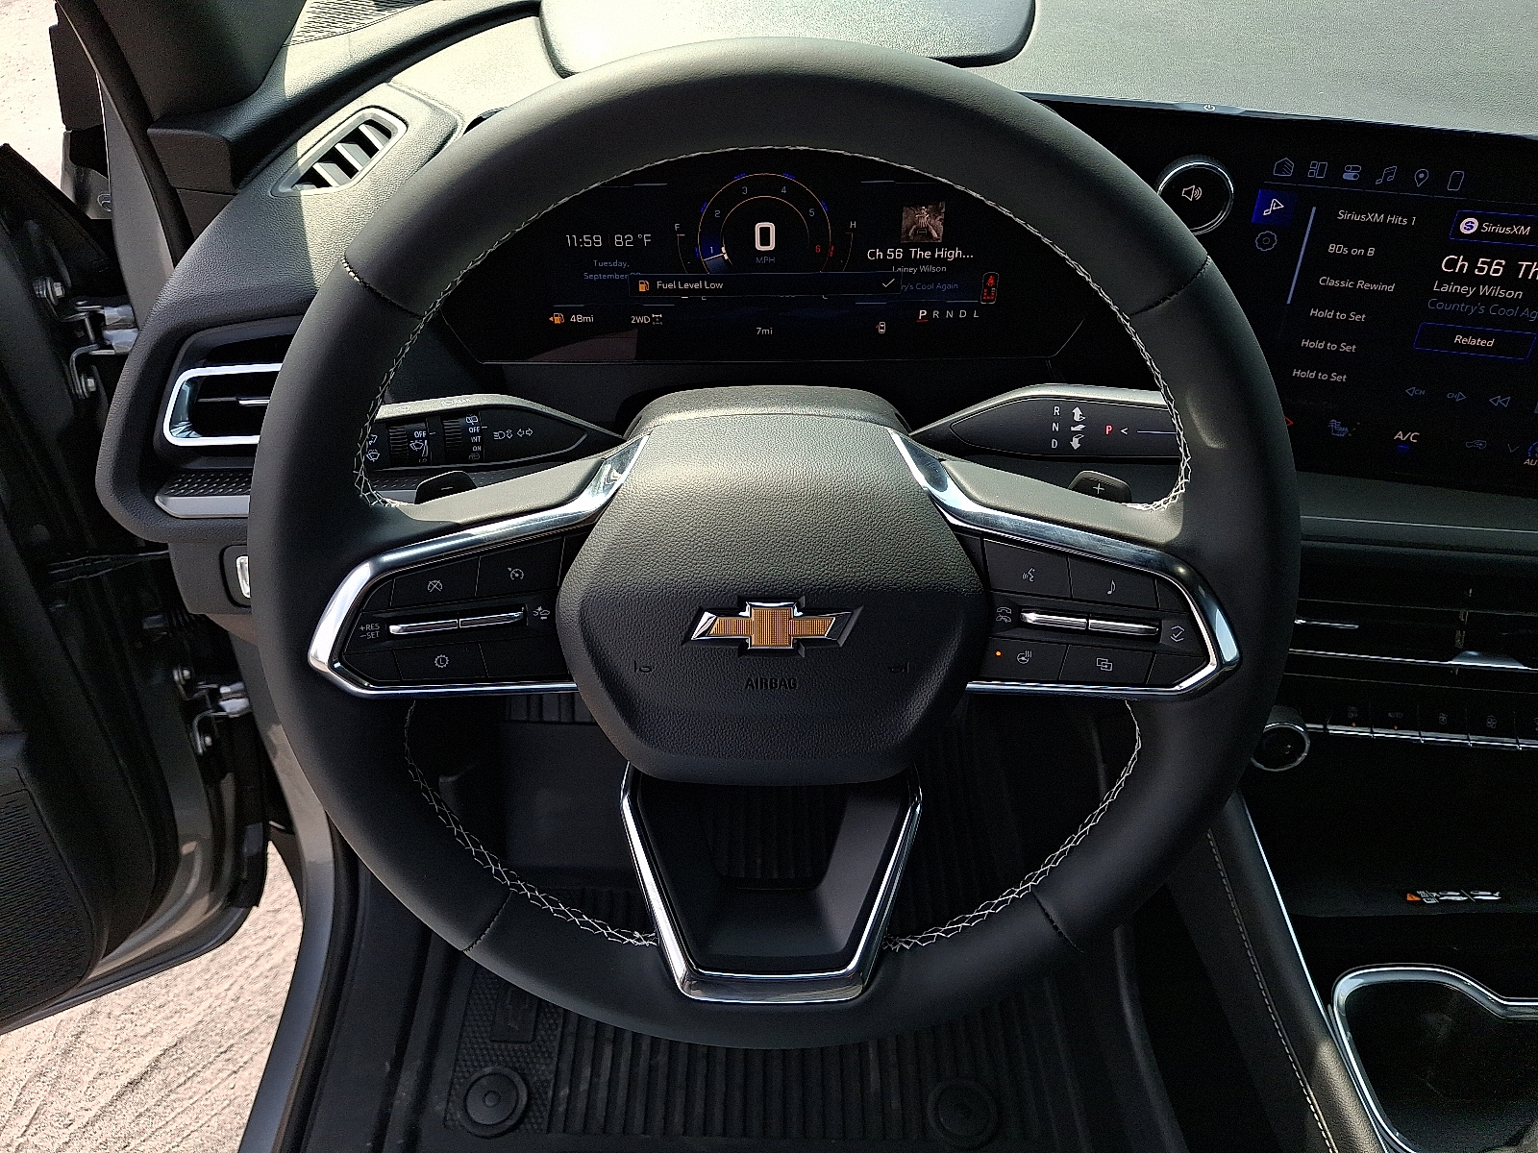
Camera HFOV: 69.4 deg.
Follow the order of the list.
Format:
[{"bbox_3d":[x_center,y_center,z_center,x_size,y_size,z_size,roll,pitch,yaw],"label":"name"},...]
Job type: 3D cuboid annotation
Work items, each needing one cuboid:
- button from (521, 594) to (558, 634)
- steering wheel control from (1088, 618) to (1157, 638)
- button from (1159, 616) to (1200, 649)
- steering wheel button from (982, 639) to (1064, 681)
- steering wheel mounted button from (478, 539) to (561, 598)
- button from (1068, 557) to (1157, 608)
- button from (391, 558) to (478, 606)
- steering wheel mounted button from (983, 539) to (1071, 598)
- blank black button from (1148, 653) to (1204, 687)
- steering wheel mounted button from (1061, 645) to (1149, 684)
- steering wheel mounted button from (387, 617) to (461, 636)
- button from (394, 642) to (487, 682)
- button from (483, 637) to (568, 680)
[{"bbox_3d":[-0.084,0.014,0.414,0.015,0.013,0.007,-6,18,-4],"label":"button"},{"bbox_3d":[0.131,0.018,0.412,0.026,0.006,0.009,6,17,8],"label":"steering wheel control"},{"bbox_3d":[0.151,0.019,0.408,0.016,0.011,0.007,7,18,4],"label":"button"},{"bbox_3d":[0.097,0.031,0.423,0.032,0.018,0.007,3,17,9],"label":"steering wheel button"},{"bbox_3d":[-0.092,-0.003,0.409,0.034,0.017,0.007,-7,18,-4],"label":"steering wheel mounted button"},{"bbox_3d":[0.127,0.001,0.409,0.033,0.019,0.007,3,17,8],"label":"button"},{"bbox_3d":[-0.122,0.001,0.410,0.032,0.017,0.007,-3,17,-8],"label":"button"},{"bbox_3d":[0.096,-0.004,0.413,0.033,0.021,0.007,3,17,8],"label":"steering wheel mounted button"},{"bbox_3d":[0.152,0.034,0.415,0.020,0.012,0.007,3,17,9],"label":"blank black button"},{"bbox_3d":[0.126,0.033,0.415,0.032,0.014,0.007,5,18,5],"label":"steering wheel mounted button"},{"bbox_3d":[-0.126,0.018,0.409,0.025,0.004,0.007,-6,18,-4],"label":"steering wheel mounted button"},{"bbox_3d":[-0.122,0.032,0.415,0.031,0.014,0.007,-5,18,-5],"label":"button"},{"bbox_3d":[-0.092,0.031,0.423,0.033,0.017,0.007,-3,17,-9],"label":"button"}]

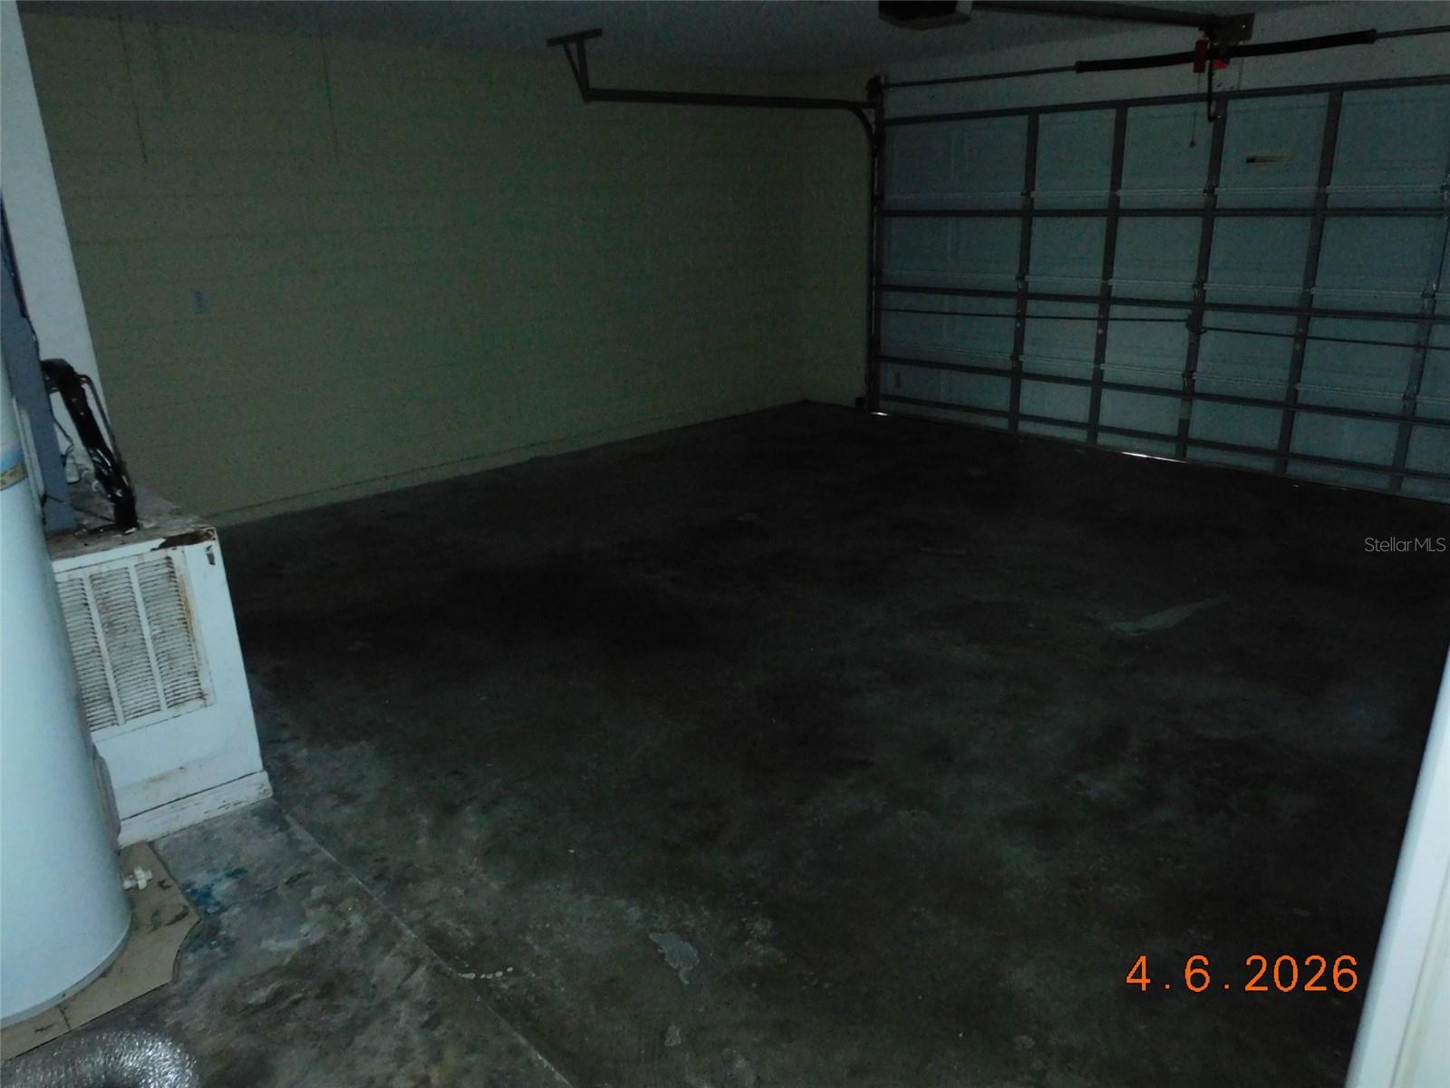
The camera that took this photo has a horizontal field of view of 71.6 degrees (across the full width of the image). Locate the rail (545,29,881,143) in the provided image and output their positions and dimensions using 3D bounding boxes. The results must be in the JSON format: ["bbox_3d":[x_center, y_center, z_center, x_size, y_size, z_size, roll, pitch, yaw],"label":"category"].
[{"bbox_3d":[0.121,-2.918,6.559,2.646,0.540,0.485,-18,25,-40],"label":"rail"}]

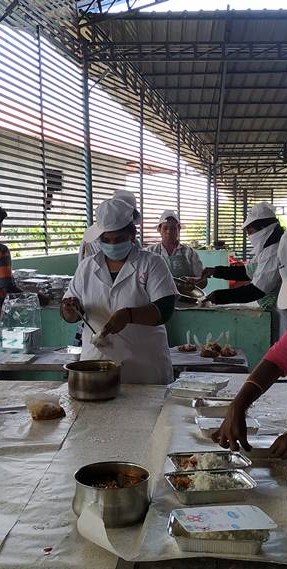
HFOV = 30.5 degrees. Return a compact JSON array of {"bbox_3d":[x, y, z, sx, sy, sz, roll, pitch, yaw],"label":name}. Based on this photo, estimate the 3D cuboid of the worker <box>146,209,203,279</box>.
[{"bbox_3d":[0.222,0.256,3.747,0.480,1.569,0.400,0,6,0],"label":"worker"}]

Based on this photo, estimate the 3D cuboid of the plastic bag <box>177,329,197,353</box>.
[{"bbox_3d":[0.242,0.313,2.888,0.095,0.120,0.090,0,6,0],"label":"plastic bag"}]

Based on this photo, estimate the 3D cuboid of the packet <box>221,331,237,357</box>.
[{"bbox_3d":[0.456,0.315,2.808,0.090,0.130,0.090,0,6,0],"label":"packet"}]

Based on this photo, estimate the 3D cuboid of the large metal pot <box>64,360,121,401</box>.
[{"bbox_3d":[-0.206,0.389,2.122,0.220,0.120,0.220,0,6,0],"label":"large metal pot"}]

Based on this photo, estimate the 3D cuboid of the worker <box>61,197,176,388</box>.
[{"bbox_3d":[-0.098,0.409,2.325,0.480,1.563,0.420,2,6,18],"label":"worker"}]

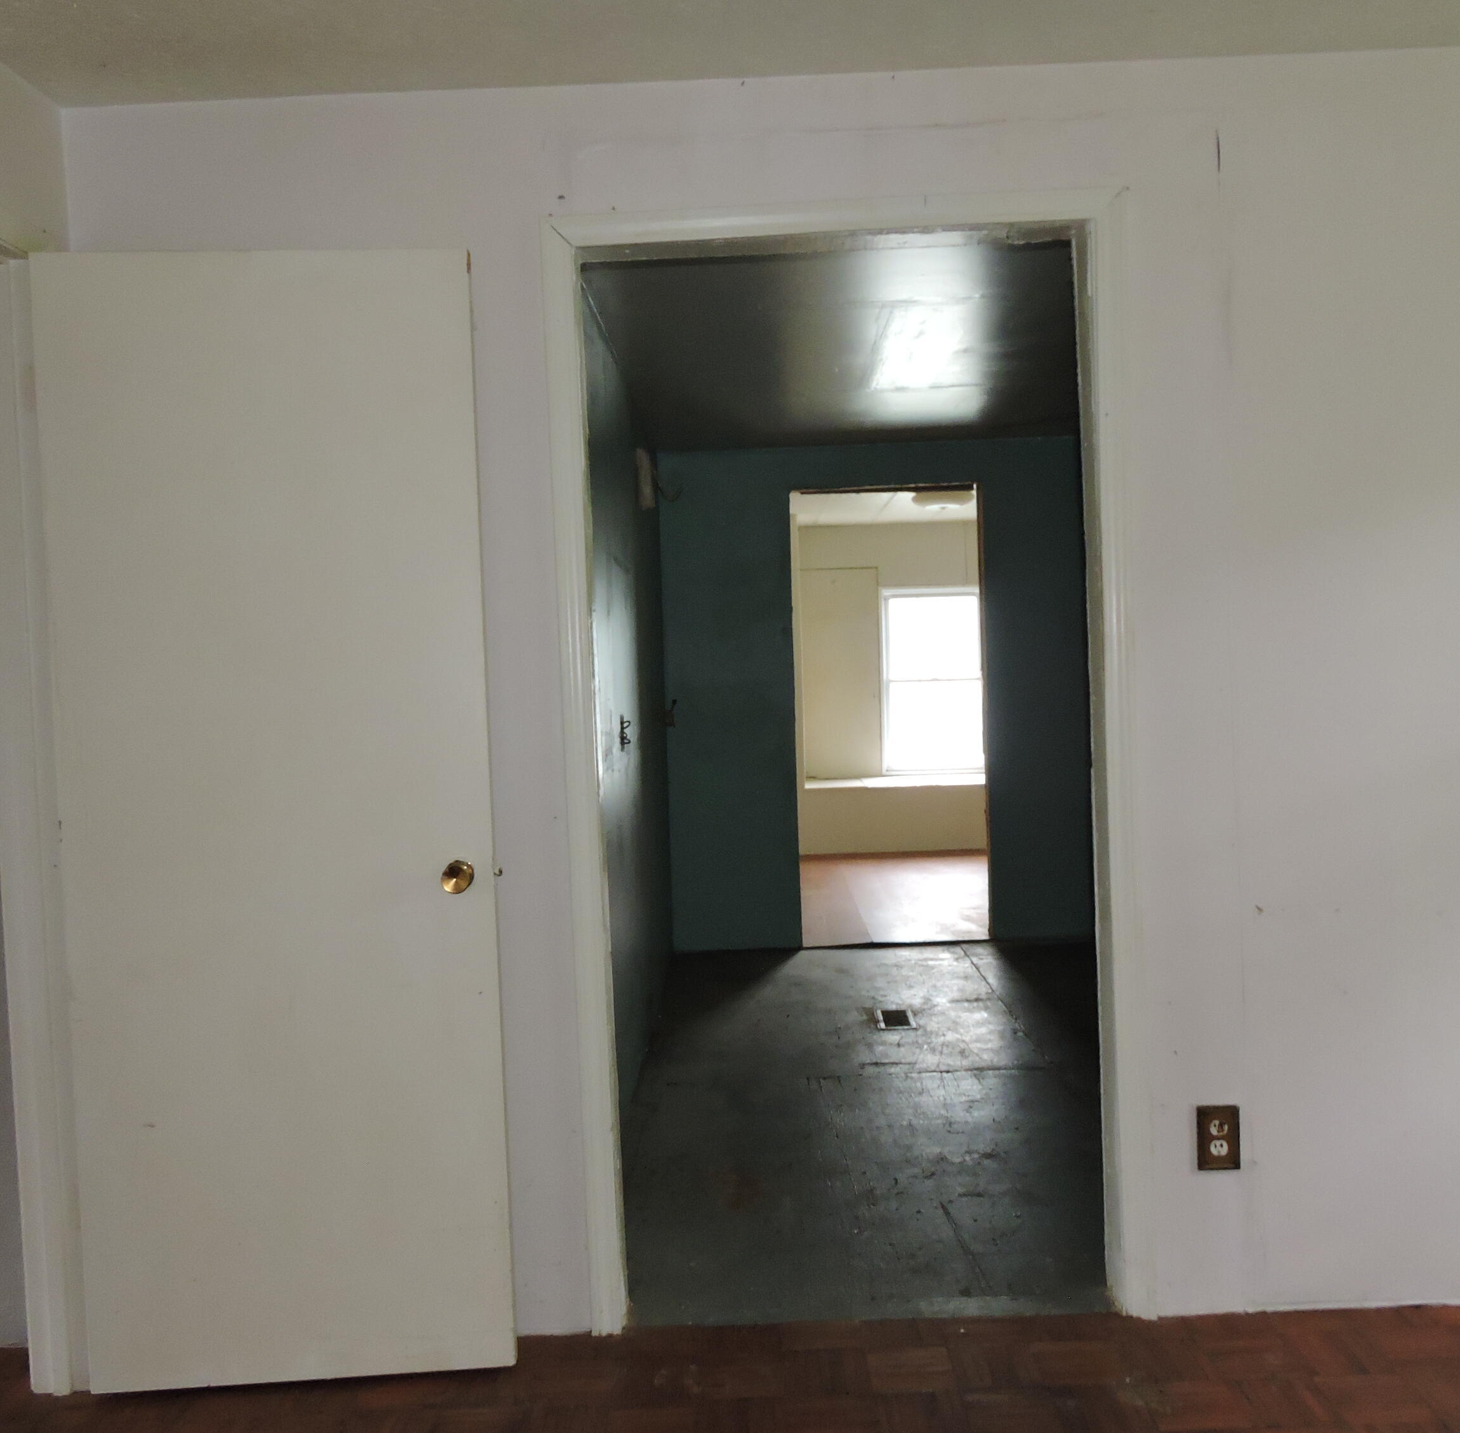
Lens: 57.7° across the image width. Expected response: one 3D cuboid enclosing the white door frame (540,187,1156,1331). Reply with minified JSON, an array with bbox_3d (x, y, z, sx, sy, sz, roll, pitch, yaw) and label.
[{"bbox_3d":[0.221,0.116,2.518,1.000,2.065,0.120,-2,2,1],"label":"white door frame"}]

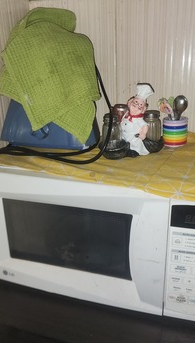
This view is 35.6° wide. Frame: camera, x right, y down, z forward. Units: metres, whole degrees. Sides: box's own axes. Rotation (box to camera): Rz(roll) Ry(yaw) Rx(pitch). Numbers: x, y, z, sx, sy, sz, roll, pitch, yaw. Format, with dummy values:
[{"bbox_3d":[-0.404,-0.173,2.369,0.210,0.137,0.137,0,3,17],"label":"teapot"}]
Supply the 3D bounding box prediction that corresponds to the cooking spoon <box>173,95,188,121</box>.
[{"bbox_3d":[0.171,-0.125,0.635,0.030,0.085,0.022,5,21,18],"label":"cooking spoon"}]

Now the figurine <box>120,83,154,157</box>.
[{"bbox_3d":[0.082,-0.108,0.610,0.066,0.137,0.056,1,20,6],"label":"figurine"}]

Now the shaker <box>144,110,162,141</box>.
[{"bbox_3d":[0.113,-0.090,0.630,0.037,0.078,0.037,1,20,7],"label":"shaker"}]

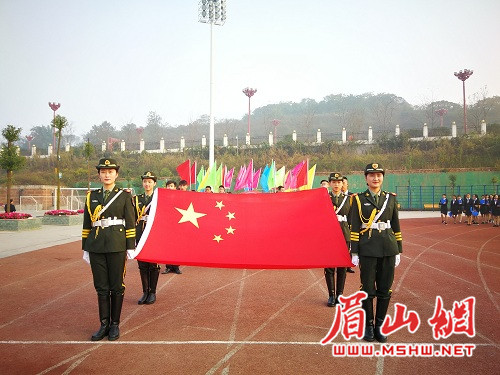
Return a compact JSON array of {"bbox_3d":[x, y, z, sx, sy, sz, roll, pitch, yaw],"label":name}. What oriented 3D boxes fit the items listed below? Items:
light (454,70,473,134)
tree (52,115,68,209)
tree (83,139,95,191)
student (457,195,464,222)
[{"bbox_3d":[33.989,-13.274,62.000,2.900,11.200,2.900,0,-2,0],"label":"light"},{"bbox_3d":[-10.523,-1.329,21.600,0.950,5.400,0.950,0,-2,0],"label":"tree"},{"bbox_3d":[-10.540,-0.719,25.500,0.750,4.900,0.750,0,-2,0],"label":"tree"},{"bbox_3d":[12.564,1.284,23.300,0.450,1.640,0.340,-1,-2,27],"label":"student"}]

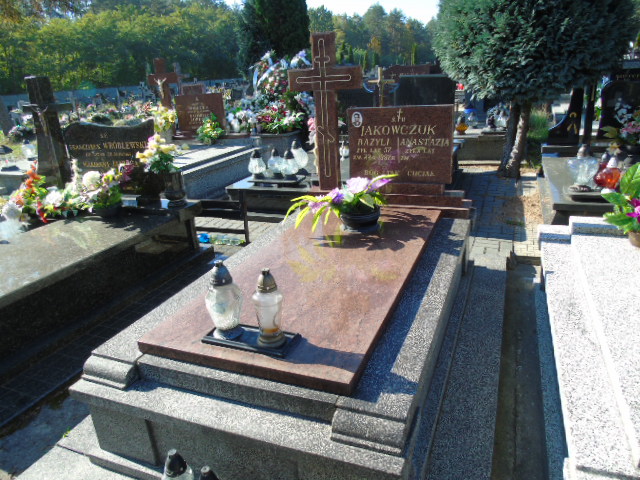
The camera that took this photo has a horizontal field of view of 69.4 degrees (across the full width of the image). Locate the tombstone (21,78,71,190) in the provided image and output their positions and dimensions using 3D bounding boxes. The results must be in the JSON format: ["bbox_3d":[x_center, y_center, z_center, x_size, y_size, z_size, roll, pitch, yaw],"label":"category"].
[{"bbox_3d":[-2.525,-0.970,4.330,0.450,1.120,0.140,3,19,19],"label":"tombstone"}]

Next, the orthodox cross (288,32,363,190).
[{"bbox_3d":[0.051,-0.886,3.300,0.517,1.074,0.075,4,22,22],"label":"orthodox cross"}]

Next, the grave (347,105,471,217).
[{"bbox_3d":[0.610,-0.560,3.251,0.850,0.730,0.220,4,21,22],"label":"grave"}]

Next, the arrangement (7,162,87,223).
[{"bbox_3d":[-2.397,-0.407,4.050,0.580,0.420,0.380,3,19,19],"label":"arrangement"}]

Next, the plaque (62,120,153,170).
[{"bbox_3d":[-1.729,-0.698,3.922,0.993,0.626,0.079,4,21,21],"label":"plaque"}]

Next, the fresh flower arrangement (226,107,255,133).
[{"bbox_3d":[-1.308,-2.007,7.700,0.450,0.400,0.370,3,19,19],"label":"fresh flower arrangement"}]

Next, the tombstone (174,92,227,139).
[{"bbox_3d":[-1.939,-2.036,7.500,0.790,0.670,0.120,3,19,19],"label":"tombstone"}]

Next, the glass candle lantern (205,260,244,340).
[{"bbox_3d":[-0.340,0.211,1.643,0.130,0.289,0.130,4,21,21],"label":"glass candle lantern"}]

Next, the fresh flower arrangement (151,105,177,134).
[{"bbox_3d":[-2.278,-1.774,6.750,0.380,0.380,0.360,4,21,21],"label":"fresh flower arrangement"}]

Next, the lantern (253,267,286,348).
[{"bbox_3d":[-0.187,0.237,1.664,0.109,0.284,0.109,-3,18,1],"label":"lantern"}]

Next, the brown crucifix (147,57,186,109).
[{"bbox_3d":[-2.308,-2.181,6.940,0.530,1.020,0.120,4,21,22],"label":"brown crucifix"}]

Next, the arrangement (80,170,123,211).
[{"bbox_3d":[-1.775,-0.408,3.734,0.320,0.335,0.300,4,21,22],"label":"arrangement"}]

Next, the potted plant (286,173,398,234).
[{"bbox_3d":[0.135,-0.243,2.938,0.670,0.330,0.380,4,21,22],"label":"potted plant"}]

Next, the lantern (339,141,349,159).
[{"bbox_3d":[0.316,-1.177,6.048,0.140,0.234,0.140,-3,19,1],"label":"lantern"}]

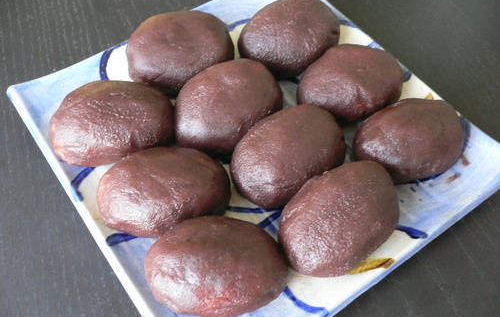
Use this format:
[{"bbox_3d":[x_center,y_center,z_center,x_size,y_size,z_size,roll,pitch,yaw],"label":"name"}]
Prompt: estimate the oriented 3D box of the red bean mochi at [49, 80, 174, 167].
[{"bbox_3d":[-0.076,-0.020,0.280,0.068,0.034,0.051,-14,61,-9],"label":"red bean mochi"}]

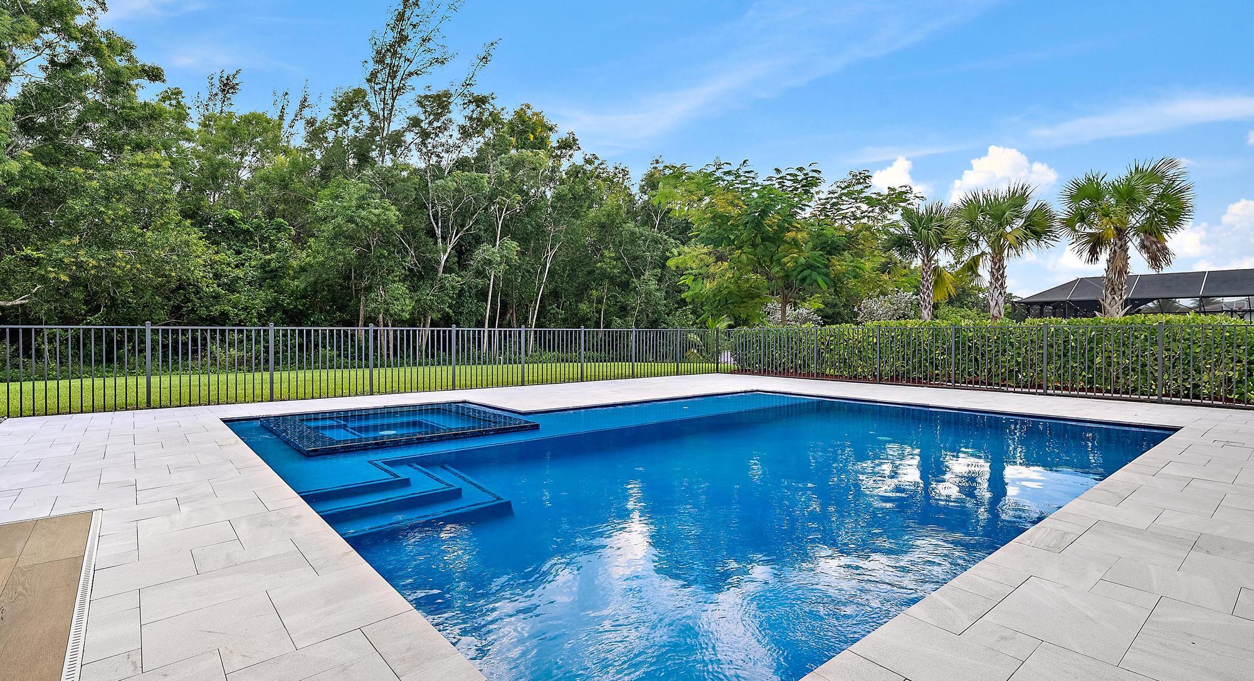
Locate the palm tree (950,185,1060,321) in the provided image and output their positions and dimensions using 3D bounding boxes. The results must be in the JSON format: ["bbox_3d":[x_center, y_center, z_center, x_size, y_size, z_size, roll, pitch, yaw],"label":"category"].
[{"bbox_3d":[9.870,-1.600,15.700,2.450,5.100,2.450,0,1,32],"label":"palm tree"}]

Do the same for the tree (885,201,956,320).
[{"bbox_3d":[8.550,-1.550,17.000,2.150,4.900,2.150,0,1,27],"label":"tree"}]

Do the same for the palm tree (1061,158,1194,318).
[{"bbox_3d":[11.400,-1.620,13.650,2.550,5.150,2.500,1,1,40],"label":"palm tree"}]

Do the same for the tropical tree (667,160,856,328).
[{"bbox_3d":[4.130,-2.300,18.700,5.800,6.400,5.500,0,1,12],"label":"tropical tree"}]

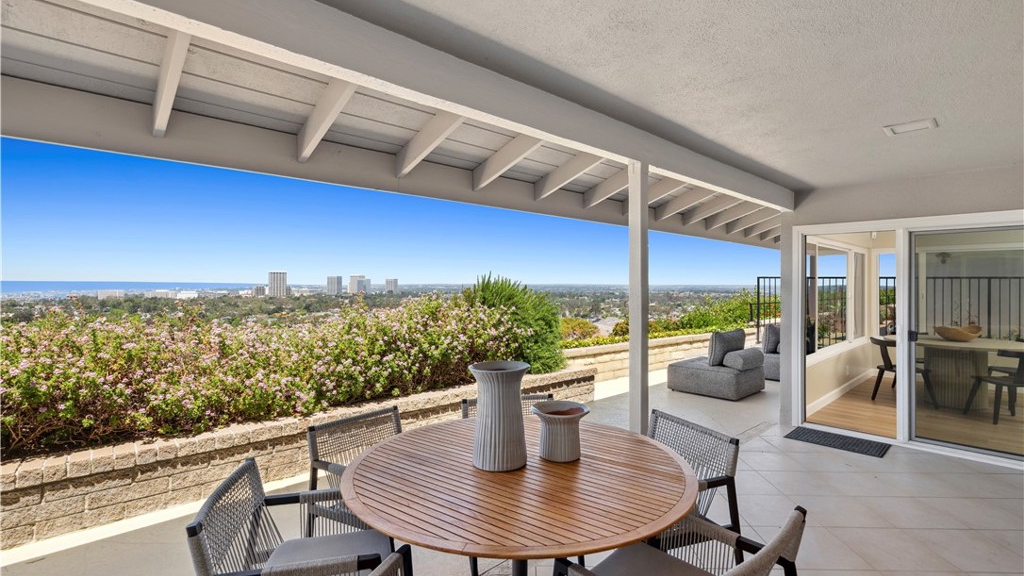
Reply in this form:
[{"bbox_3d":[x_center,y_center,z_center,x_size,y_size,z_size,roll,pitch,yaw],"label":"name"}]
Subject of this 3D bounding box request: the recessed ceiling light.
[{"bbox_3d":[2.459,-0.997,2.802,0.235,0.040,0.235,0,0,-43],"label":"recessed ceiling light"}]

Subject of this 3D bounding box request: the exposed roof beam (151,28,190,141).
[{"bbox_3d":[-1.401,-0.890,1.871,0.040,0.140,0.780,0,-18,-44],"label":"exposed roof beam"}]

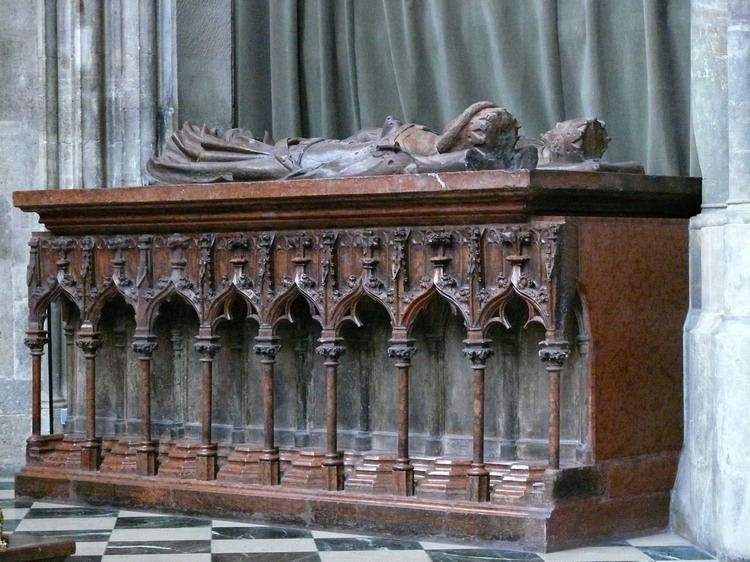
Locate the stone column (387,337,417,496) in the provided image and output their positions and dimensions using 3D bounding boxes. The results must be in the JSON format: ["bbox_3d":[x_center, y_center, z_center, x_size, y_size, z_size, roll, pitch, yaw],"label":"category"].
[{"bbox_3d":[0.116,0.541,8.699,0.102,0.630,0.102,0,0,41],"label":"stone column"}]

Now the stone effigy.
[{"bbox_3d":[0.007,-0.569,9.627,2.239,0.289,0.925,0,1,40],"label":"stone effigy"}]

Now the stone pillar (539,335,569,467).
[{"bbox_3d":[0.689,0.480,8.405,0.111,0.498,0.111,0,0,0],"label":"stone pillar"}]

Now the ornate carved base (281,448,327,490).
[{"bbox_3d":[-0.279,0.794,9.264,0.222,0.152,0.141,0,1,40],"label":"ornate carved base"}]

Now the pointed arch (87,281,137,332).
[{"bbox_3d":[-1.269,0.124,10.686,0.352,0.247,0.092,0,1,40],"label":"pointed arch"}]

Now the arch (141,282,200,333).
[{"bbox_3d":[-0.960,0.126,10.427,0.352,0.239,0.092,0,1,40],"label":"arch"}]

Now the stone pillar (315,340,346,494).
[{"bbox_3d":[-0.175,0.542,8.950,0.102,0.630,0.102,0,0,41],"label":"stone pillar"}]

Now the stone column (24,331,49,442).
[{"bbox_3d":[-1.568,0.483,10.148,0.102,0.508,0.102,0,0,0],"label":"stone column"}]

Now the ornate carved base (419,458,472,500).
[{"bbox_3d":[0.278,0.782,8.595,0.288,0.152,0.148,0,0,41],"label":"ornate carved base"}]

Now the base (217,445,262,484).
[{"bbox_3d":[-0.567,0.783,9.321,0.288,0.152,0.148,0,0,41],"label":"base"}]

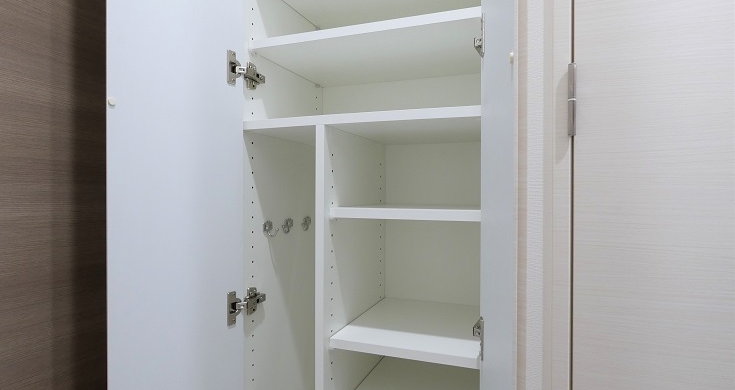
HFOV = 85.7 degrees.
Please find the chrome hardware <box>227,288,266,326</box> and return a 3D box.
[{"bbox_3d":[-0.251,0.231,0.834,0.030,0.067,0.094,0,0,26],"label":"chrome hardware"}]

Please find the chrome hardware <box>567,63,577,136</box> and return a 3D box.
[{"bbox_3d":[0.309,-0.143,0.597,0.013,0.111,0.014,0,0,20],"label":"chrome hardware"}]

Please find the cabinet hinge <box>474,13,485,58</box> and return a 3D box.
[{"bbox_3d":[0.189,-0.257,0.668,0.027,0.067,0.088,0,0,14],"label":"cabinet hinge"}]

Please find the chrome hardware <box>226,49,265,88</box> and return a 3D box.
[{"bbox_3d":[-0.250,-0.255,0.830,0.030,0.067,0.094,0,0,26],"label":"chrome hardware"}]

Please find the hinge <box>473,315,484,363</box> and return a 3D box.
[{"bbox_3d":[0.188,0.234,0.671,0.027,0.067,0.088,0,0,14],"label":"hinge"}]

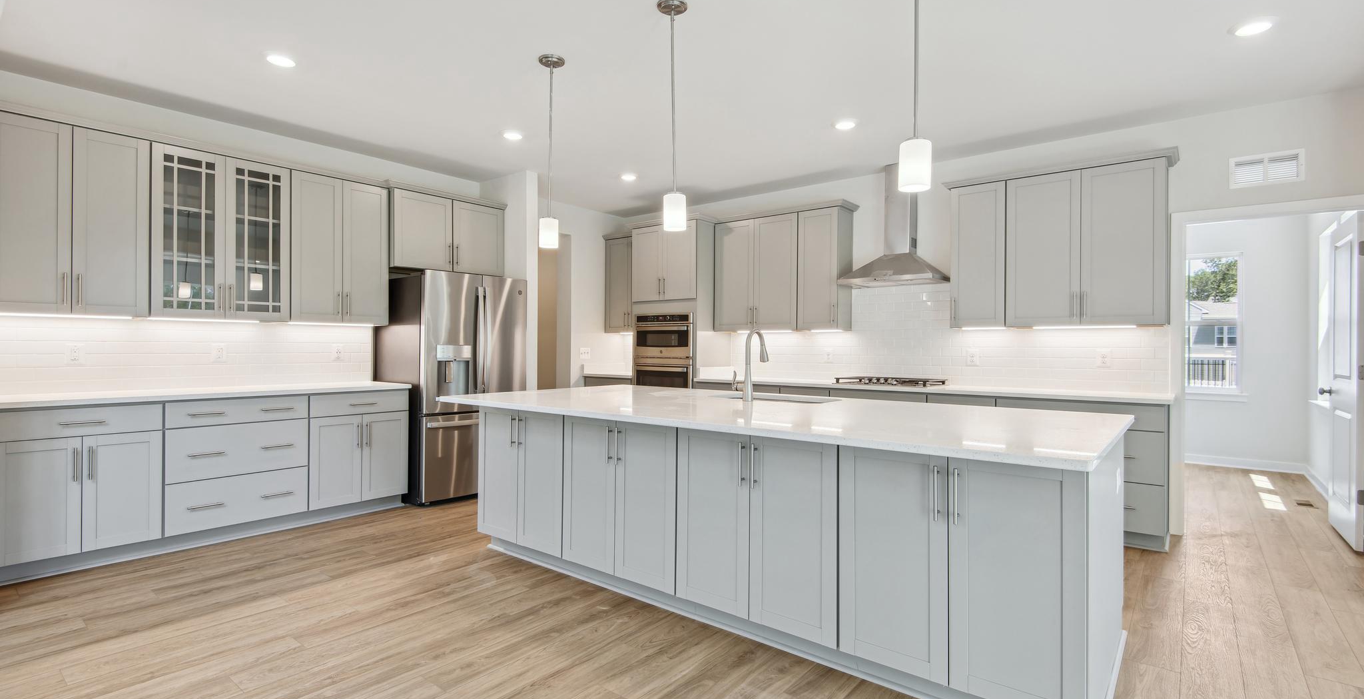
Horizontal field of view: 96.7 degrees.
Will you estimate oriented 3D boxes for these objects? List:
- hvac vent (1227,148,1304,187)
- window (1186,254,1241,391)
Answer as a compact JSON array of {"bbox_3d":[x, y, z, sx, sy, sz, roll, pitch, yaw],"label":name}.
[{"bbox_3d":[3.643,-1.124,3.777,0.342,0.189,0.025,0,0,38],"label":"hvac vent"},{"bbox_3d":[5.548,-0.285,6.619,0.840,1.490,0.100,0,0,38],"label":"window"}]

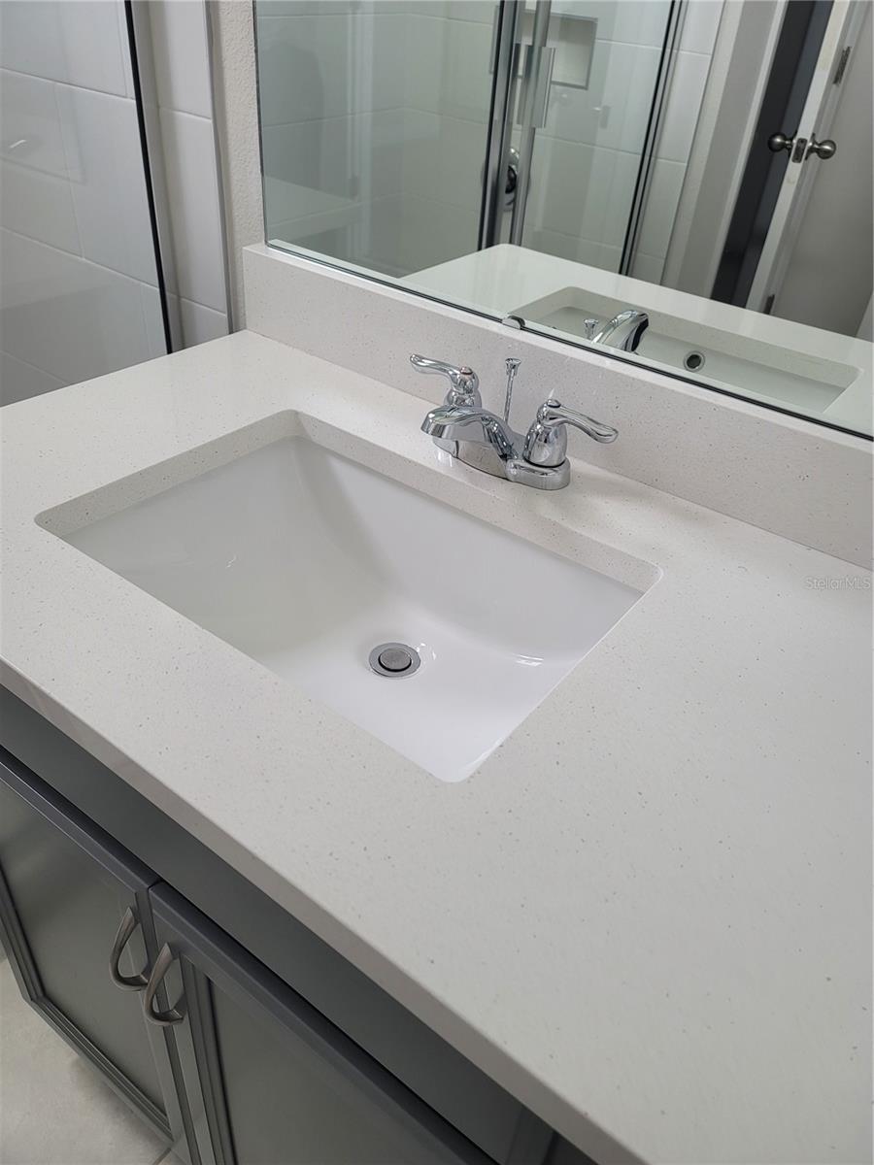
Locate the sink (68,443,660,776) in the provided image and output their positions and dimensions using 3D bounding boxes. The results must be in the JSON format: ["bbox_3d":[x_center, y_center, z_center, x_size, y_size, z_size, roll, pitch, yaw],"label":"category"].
[{"bbox_3d":[-0.079,0.056,0.768,0.460,0.166,0.326,27,41,27],"label":"sink"}]

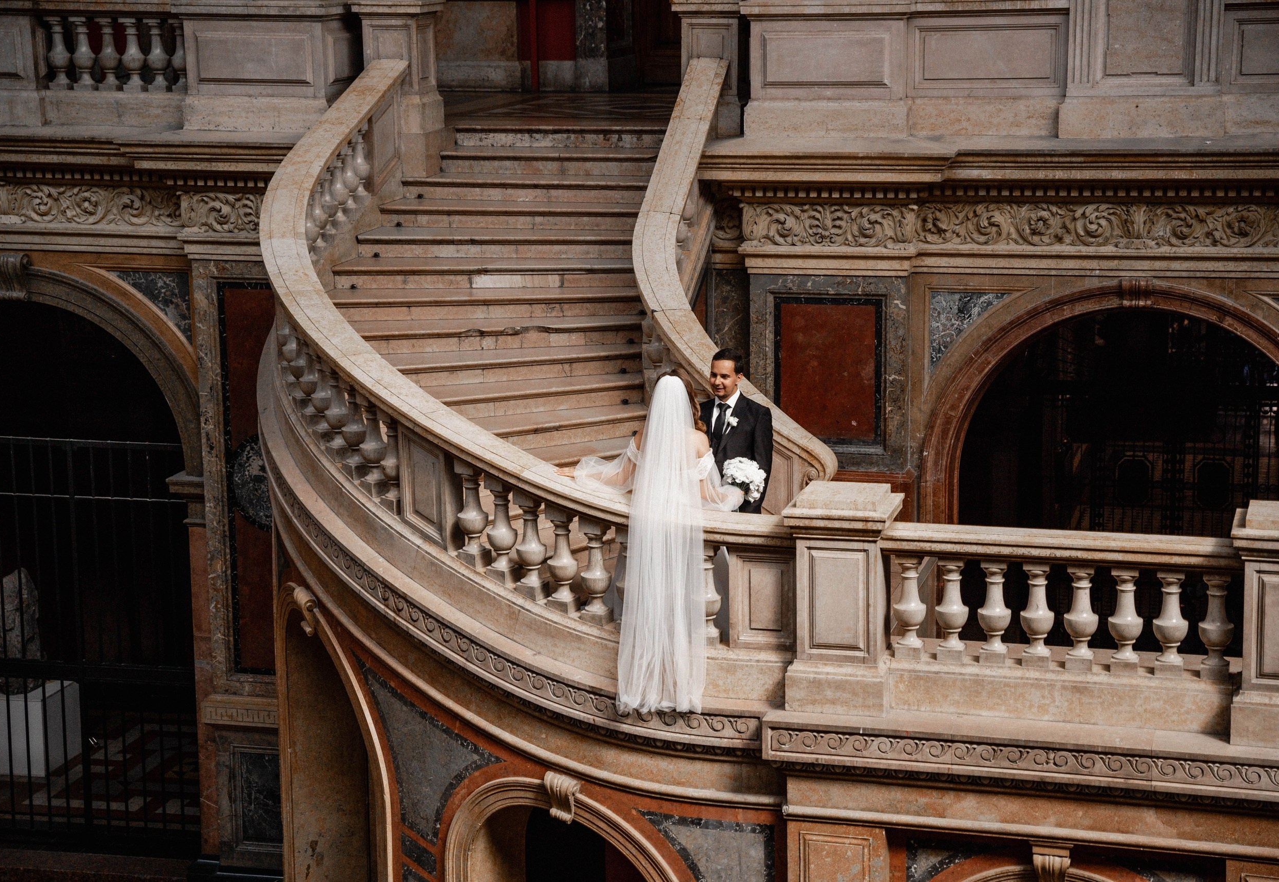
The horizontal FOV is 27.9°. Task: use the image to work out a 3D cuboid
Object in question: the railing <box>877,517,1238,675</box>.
[{"bbox_3d":[2.006,0.757,12.340,1.651,0.614,0.300,2,12,15],"label":"railing"}]

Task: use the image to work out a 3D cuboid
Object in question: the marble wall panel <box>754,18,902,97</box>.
[{"bbox_3d":[1.289,-2.598,17.495,1.041,0.529,0.120,2,12,15],"label":"marble wall panel"}]

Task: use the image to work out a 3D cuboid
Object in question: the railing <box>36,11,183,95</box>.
[{"bbox_3d":[-3.851,-2.839,18.885,1.074,0.543,0.200,2,12,15],"label":"railing"}]

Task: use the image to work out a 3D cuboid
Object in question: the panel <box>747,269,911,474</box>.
[{"bbox_3d":[1.321,-0.473,17.789,1.115,1.370,0.120,2,12,15],"label":"panel"}]

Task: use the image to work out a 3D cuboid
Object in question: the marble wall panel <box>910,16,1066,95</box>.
[{"bbox_3d":[2.353,-2.598,17.335,1.017,0.509,0.120,2,12,15],"label":"marble wall panel"}]

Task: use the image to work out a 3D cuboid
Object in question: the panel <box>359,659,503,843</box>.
[{"bbox_3d":[-1.129,1.679,13.792,0.140,0.820,1.100,-11,15,-41],"label":"panel"}]

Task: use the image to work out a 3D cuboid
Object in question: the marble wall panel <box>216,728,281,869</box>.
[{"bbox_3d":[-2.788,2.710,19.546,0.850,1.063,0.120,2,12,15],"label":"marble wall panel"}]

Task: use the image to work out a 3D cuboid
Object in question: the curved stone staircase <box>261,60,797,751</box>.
[{"bbox_3d":[-0.700,-0.589,15.365,4.450,2.980,5.650,2,12,15],"label":"curved stone staircase"}]

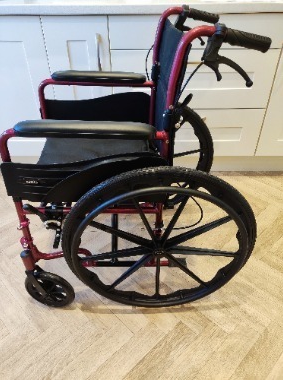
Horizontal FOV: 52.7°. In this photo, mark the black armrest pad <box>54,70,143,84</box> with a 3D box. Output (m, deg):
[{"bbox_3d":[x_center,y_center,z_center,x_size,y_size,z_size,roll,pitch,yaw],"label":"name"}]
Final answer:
[{"bbox_3d":[-0.154,-0.414,1.053,0.345,0.030,0.055,0,37,-3],"label":"black armrest pad"}]

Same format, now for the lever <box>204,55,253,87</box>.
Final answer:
[{"bbox_3d":[0.195,-0.265,0.633,0.130,0.051,0.024,8,36,-9],"label":"lever"}]

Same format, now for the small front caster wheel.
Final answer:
[{"bbox_3d":[-0.333,0.367,1.046,0.177,0.177,0.032,7,38,10],"label":"small front caster wheel"}]

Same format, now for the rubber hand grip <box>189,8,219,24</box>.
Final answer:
[{"bbox_3d":[0.206,-0.573,0.944,0.100,0.033,0.033,7,36,-9],"label":"rubber hand grip"}]

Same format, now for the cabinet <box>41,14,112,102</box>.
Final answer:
[{"bbox_3d":[-0.291,-0.652,1.712,0.302,0.735,0.570,0,37,1],"label":"cabinet"}]

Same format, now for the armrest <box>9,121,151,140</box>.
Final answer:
[{"bbox_3d":[-0.135,-0.146,0.696,0.345,0.030,0.055,0,37,-3],"label":"armrest"}]

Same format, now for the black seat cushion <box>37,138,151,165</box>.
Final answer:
[{"bbox_3d":[-0.159,-0.094,1.014,0.410,0.045,0.440,-1,37,-3],"label":"black seat cushion"}]

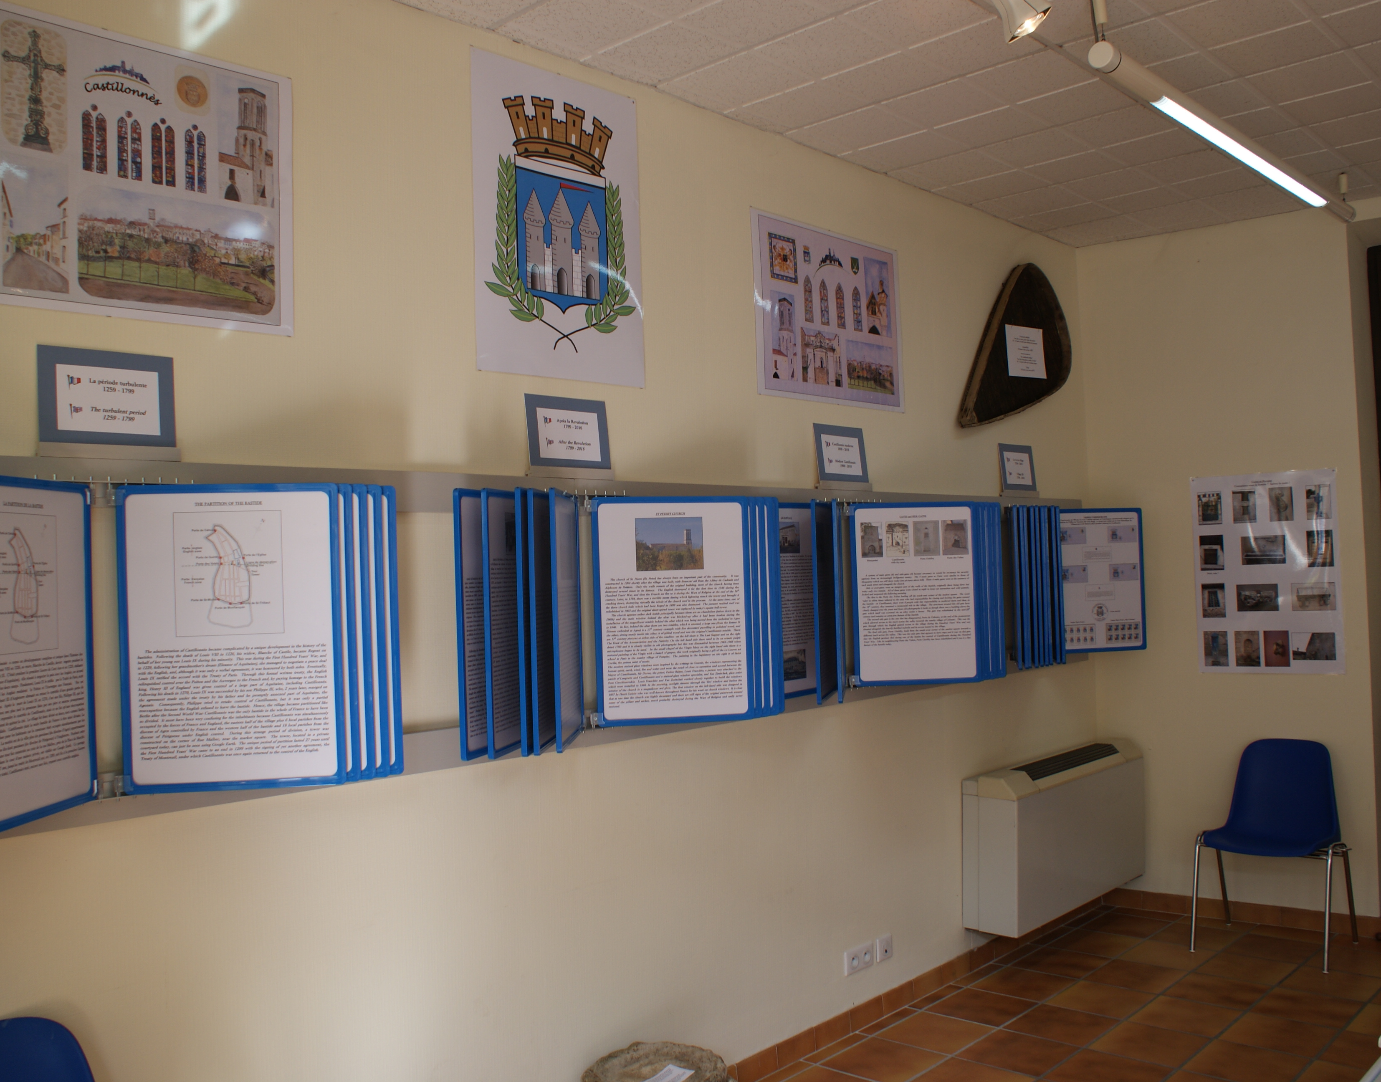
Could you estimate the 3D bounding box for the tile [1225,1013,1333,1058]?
[{"bbox_3d":[1.902,1.602,3.920,0.295,0.010,0.295,-4,-2,43],"label":"tile"}]

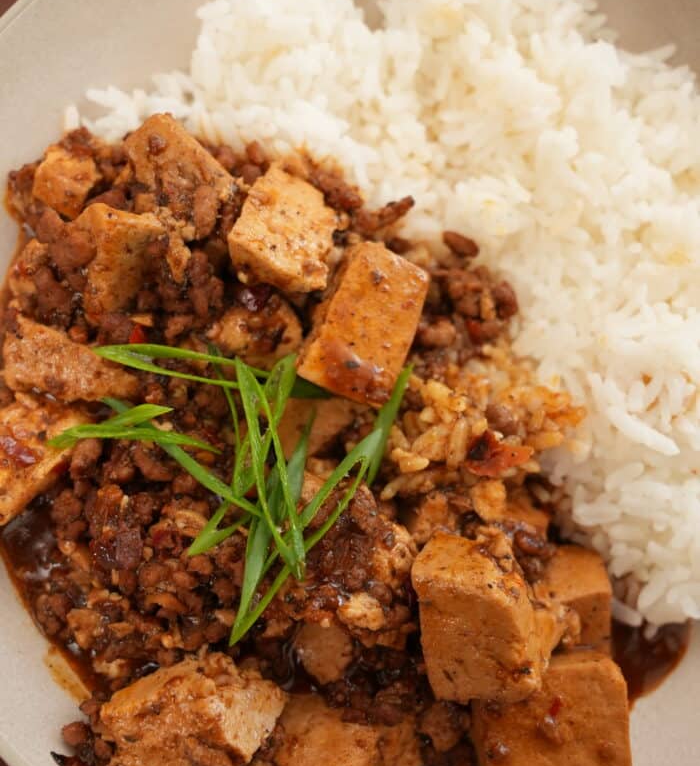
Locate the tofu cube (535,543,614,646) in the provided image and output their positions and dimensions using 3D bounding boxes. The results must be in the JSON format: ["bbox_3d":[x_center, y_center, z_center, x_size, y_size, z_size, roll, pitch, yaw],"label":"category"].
[{"bbox_3d":[0.052,0.052,0.192,0.017,0.018,0.018,-5,114,15],"label":"tofu cube"}]

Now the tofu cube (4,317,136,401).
[{"bbox_3d":[-0.064,-0.004,0.193,0.025,0.017,0.015,10,85,-5],"label":"tofu cube"}]

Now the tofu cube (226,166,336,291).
[{"bbox_3d":[-0.014,-0.035,0.195,0.021,0.018,0.019,23,76,7],"label":"tofu cube"}]

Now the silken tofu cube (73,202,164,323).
[{"bbox_3d":[-0.052,-0.026,0.195,0.018,0.018,0.024,7,80,-1],"label":"silken tofu cube"}]

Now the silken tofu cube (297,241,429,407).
[{"bbox_3d":[0.003,-0.012,0.191,0.018,0.020,0.033,23,76,-2],"label":"silken tofu cube"}]

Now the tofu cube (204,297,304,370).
[{"bbox_3d":[-0.023,-0.010,0.199,0.020,0.018,0.018,-5,73,-7],"label":"tofu cube"}]

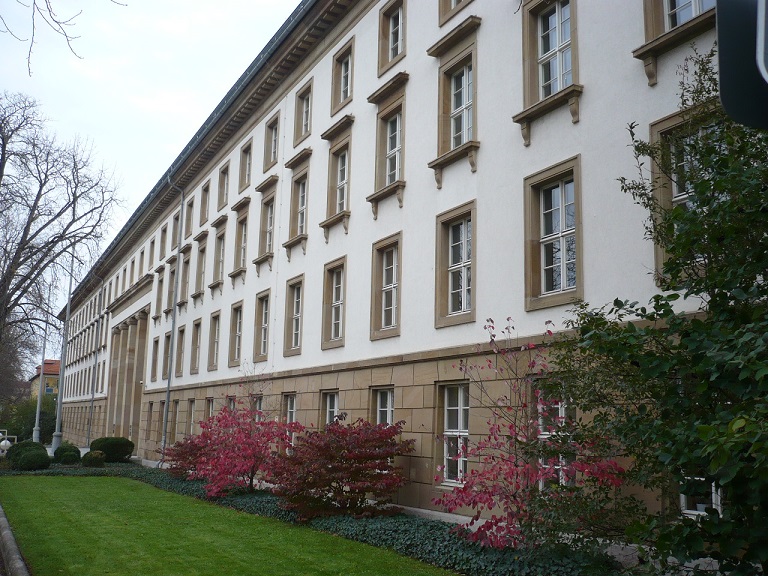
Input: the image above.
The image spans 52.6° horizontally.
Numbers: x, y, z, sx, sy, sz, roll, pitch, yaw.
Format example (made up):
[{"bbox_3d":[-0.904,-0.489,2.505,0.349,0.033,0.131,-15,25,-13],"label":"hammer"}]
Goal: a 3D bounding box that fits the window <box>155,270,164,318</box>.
[{"bbox_3d":[-14.389,0.438,49.844,0.509,3.283,2.045,6,-11,-27],"label":"window"}]

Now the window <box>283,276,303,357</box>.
[{"bbox_3d":[-3.062,1.024,27.544,0.278,2.800,1.739,6,-11,-27],"label":"window"}]

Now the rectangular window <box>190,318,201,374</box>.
[{"bbox_3d":[-9.123,2.902,38.169,0.280,2.689,1.662,6,-11,-27],"label":"rectangular window"}]

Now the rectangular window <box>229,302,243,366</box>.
[{"bbox_3d":[-6.033,1.936,32.263,0.280,2.689,1.662,6,-11,-27],"label":"rectangular window"}]

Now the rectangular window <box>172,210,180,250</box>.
[{"bbox_3d":[-12.042,-3.305,45.338,0.280,2.065,1.631,6,-11,-27],"label":"rectangular window"}]

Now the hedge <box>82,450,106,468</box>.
[{"bbox_3d":[-15.152,8.945,40.500,1.304,0.887,1.300,5,-11,-20],"label":"hedge"}]

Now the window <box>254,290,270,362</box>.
[{"bbox_3d":[-4.488,1.453,29.310,0.280,2.689,1.662,6,-11,-27],"label":"window"}]

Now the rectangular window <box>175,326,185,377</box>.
[{"bbox_3d":[-10.541,3.365,40.806,0.300,2.660,1.637,6,-11,-27],"label":"rectangular window"}]

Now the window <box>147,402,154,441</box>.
[{"bbox_3d":[-13.888,8.014,46.466,0.280,2.364,1.362,6,-11,-27],"label":"window"}]

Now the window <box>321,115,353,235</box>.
[{"bbox_3d":[-1.464,-3.598,25.116,0.509,3.283,2.045,6,-11,-27],"label":"window"}]

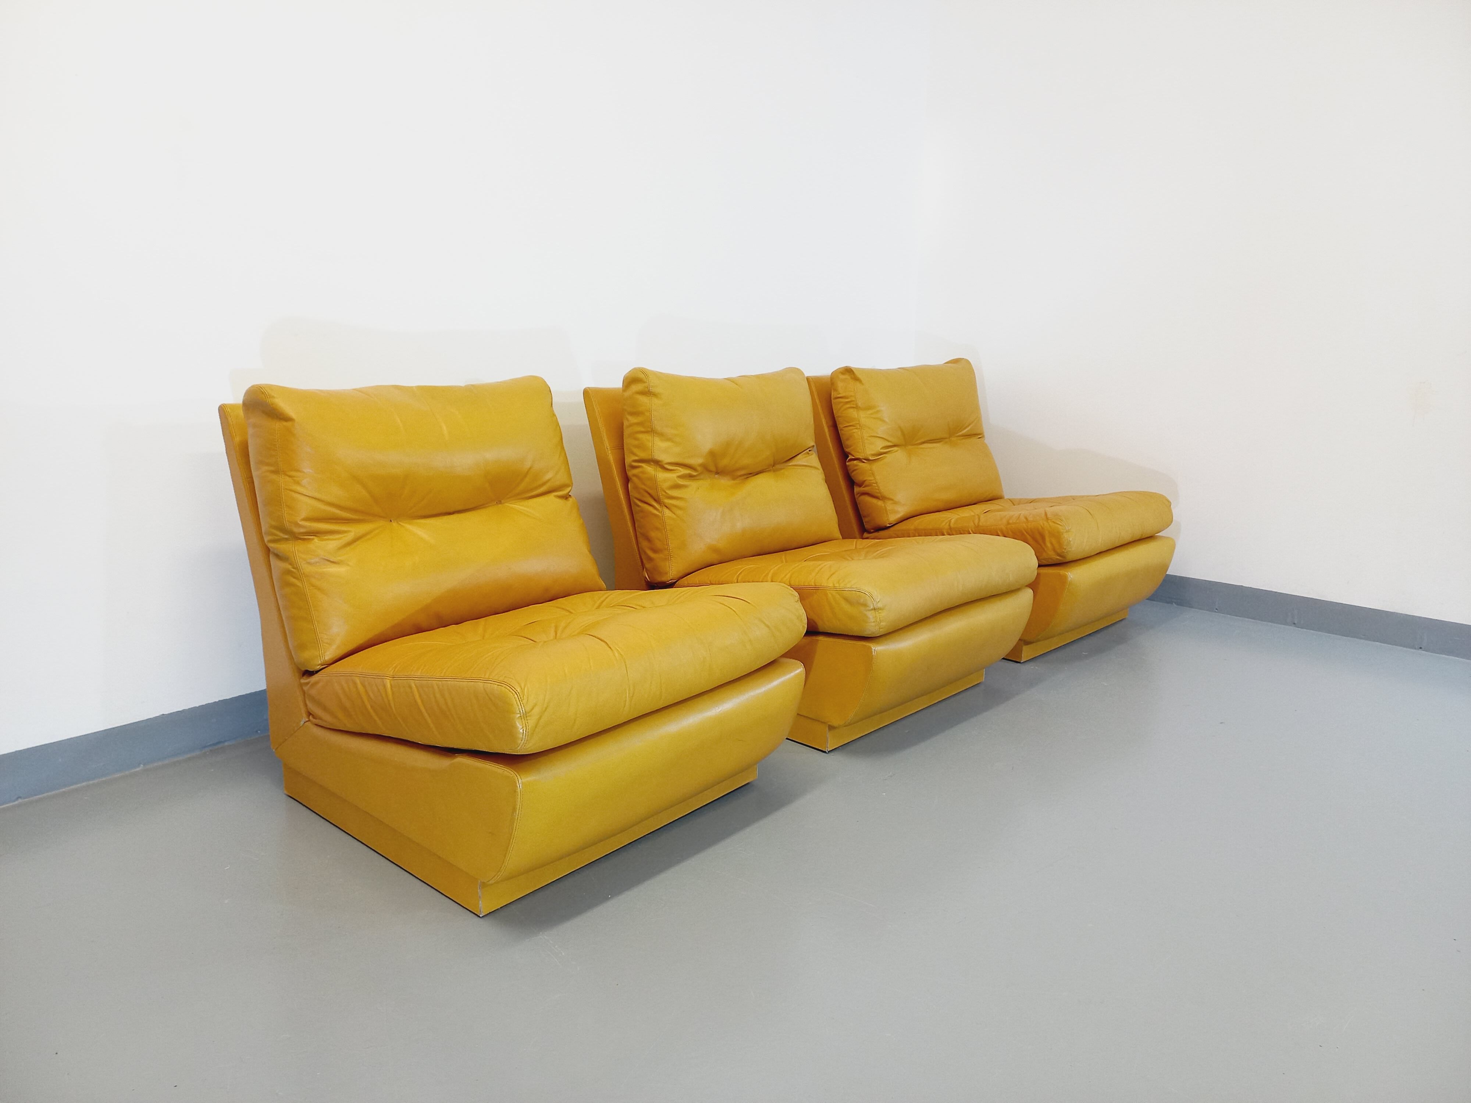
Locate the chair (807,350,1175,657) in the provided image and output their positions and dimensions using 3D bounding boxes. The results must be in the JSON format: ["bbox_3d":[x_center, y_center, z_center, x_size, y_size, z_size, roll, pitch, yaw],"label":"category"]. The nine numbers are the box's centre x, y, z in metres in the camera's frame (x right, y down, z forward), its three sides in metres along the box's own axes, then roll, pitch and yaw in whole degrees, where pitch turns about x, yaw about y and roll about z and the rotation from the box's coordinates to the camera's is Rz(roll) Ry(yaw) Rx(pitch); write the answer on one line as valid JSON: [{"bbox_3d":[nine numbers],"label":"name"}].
[{"bbox_3d":[0.764,-0.172,3.191,0.884,0.757,0.658,13,17,43],"label":"chair"}]

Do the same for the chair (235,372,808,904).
[{"bbox_3d":[-0.405,0.078,1.952,0.884,0.757,0.658,12,16,40],"label":"chair"}]

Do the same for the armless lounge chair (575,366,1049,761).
[{"bbox_3d":[0.178,-0.048,2.575,0.884,0.757,0.658,12,17,41],"label":"armless lounge chair"}]

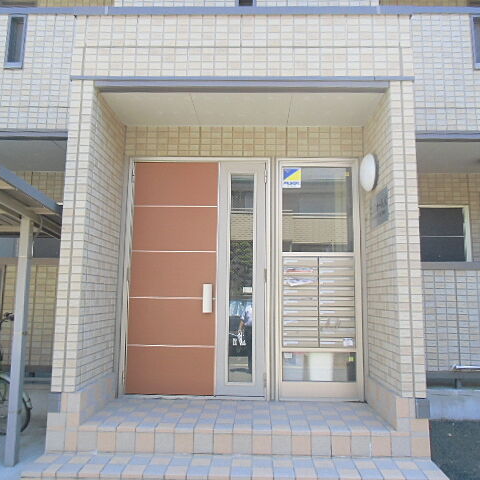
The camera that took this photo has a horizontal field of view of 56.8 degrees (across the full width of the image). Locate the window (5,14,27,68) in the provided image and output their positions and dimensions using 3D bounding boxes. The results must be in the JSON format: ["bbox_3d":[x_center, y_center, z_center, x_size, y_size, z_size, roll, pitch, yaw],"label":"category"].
[{"bbox_3d":[-2.742,-2.423,5.455,0.230,0.700,0.100,1,-8,1],"label":"window"}]

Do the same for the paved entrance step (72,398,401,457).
[{"bbox_3d":[-0.005,1.652,3.992,2.540,0.210,0.980,1,-8,1],"label":"paved entrance step"}]

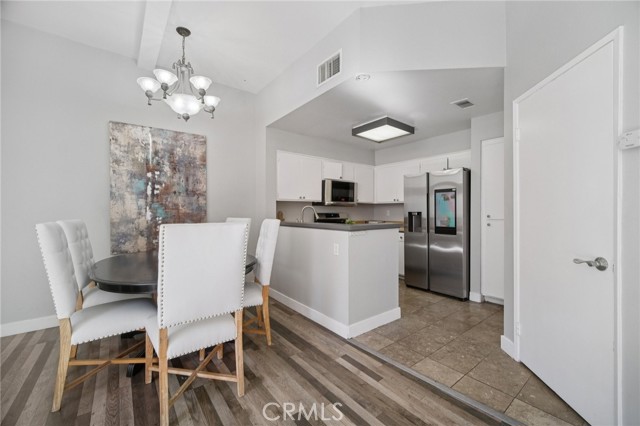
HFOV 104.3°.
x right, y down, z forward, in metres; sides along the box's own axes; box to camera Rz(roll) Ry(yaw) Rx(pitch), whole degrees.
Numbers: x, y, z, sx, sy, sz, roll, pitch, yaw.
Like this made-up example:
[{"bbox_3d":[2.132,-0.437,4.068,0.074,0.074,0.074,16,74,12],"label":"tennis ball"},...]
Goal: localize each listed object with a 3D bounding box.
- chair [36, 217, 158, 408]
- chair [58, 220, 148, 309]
[{"bbox_3d":[-1.479,0.620,1.777,0.635,1.100,0.500,0,0,-36],"label":"chair"},{"bbox_3d":[-1.887,0.620,2.290,0.635,1.100,0.500,0,0,-33],"label":"chair"}]

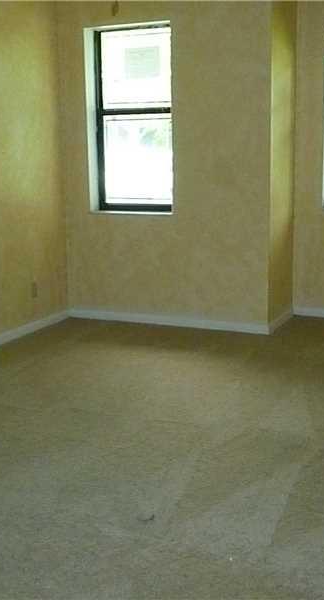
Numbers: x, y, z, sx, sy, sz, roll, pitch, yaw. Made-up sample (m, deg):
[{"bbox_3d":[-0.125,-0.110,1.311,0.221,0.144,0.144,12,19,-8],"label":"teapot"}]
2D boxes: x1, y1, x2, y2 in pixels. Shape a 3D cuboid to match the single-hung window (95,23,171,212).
[{"bbox_3d":[-0.167,-1.309,5.454,0.669,1.293,0.077,5,13,25],"label":"single-hung window"}]

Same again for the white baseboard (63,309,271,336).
[{"bbox_3d":[0.012,0.153,5.494,1.600,0.069,0.020,5,13,25],"label":"white baseboard"}]

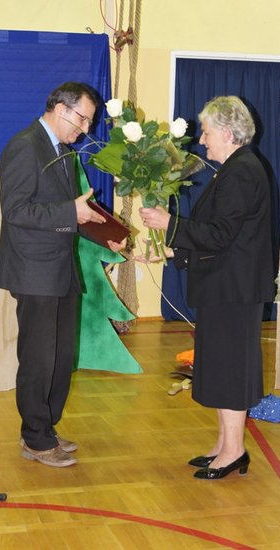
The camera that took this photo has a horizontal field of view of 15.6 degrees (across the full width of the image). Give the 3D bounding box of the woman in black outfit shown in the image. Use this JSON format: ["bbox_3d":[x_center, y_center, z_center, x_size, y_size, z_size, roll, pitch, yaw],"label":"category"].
[{"bbox_3d":[0.310,0.062,4.506,0.570,1.670,0.500,0,9,-12],"label":"woman in black outfit"}]

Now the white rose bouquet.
[{"bbox_3d":[0.032,-0.408,4.420,0.460,0.660,0.380,-4,9,1],"label":"white rose bouquet"}]

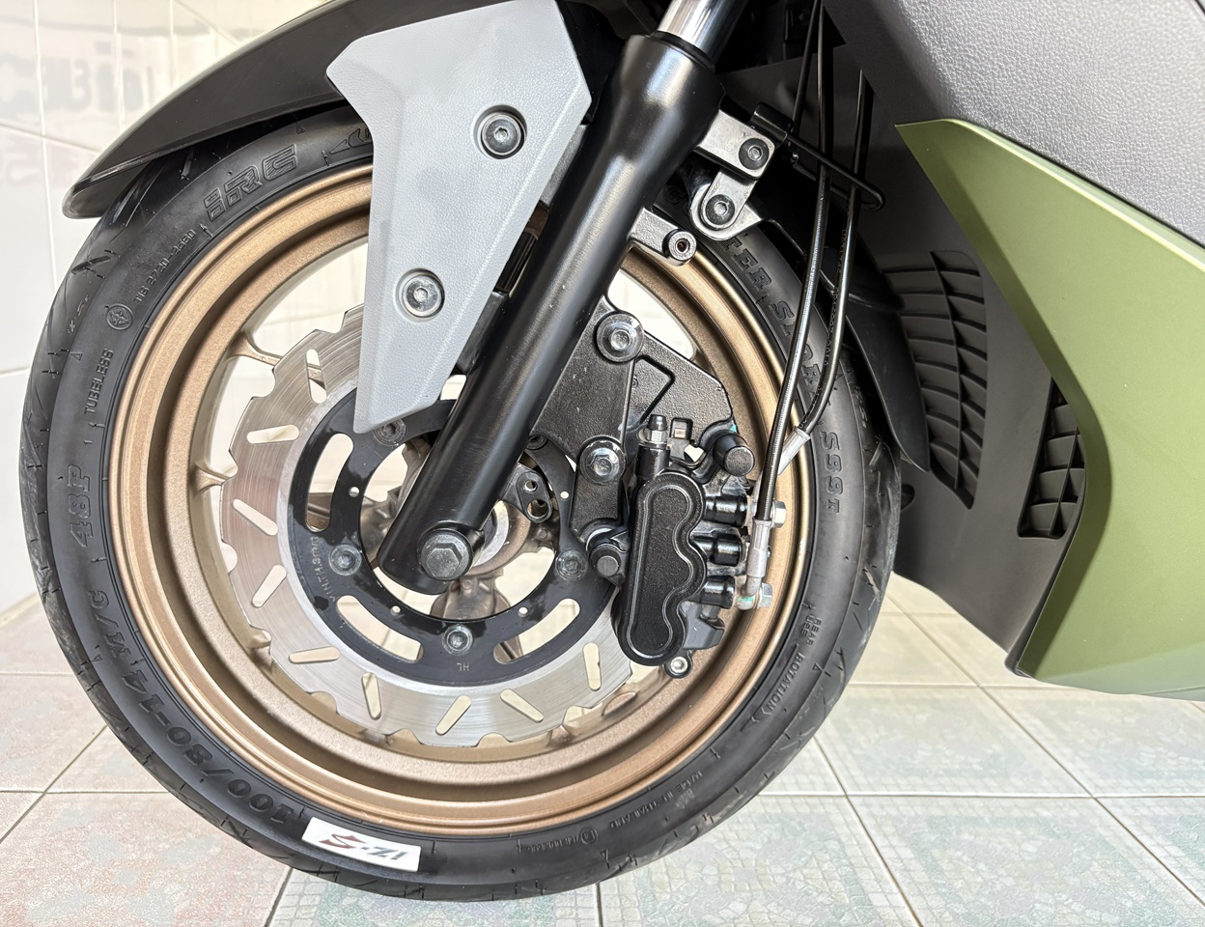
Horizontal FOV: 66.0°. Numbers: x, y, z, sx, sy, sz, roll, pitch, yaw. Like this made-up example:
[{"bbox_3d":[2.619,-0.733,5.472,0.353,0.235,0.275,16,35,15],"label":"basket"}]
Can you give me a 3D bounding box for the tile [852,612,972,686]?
[{"bbox_3d":[0.273,0.206,1.027,0.200,0.010,0.200,2,12,-4],"label":"tile"}]

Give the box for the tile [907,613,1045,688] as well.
[{"bbox_3d":[0.474,0.212,1.041,0.200,0.010,0.200,2,12,-4],"label":"tile"}]

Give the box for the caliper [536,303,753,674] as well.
[{"bbox_3d":[0.018,0.018,0.501,0.110,0.206,0.081,2,12,-3],"label":"caliper"}]

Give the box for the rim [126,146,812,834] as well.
[{"bbox_3d":[-0.077,0.024,0.550,0.384,0.384,0.083,2,11,-3],"label":"rim"}]

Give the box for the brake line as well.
[{"bbox_3d":[0.116,-0.087,0.501,0.074,0.320,0.107,2,12,-3],"label":"brake line"}]

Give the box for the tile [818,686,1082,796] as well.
[{"bbox_3d":[0.286,0.248,0.833,0.200,0.010,0.200,2,12,-4],"label":"tile"}]

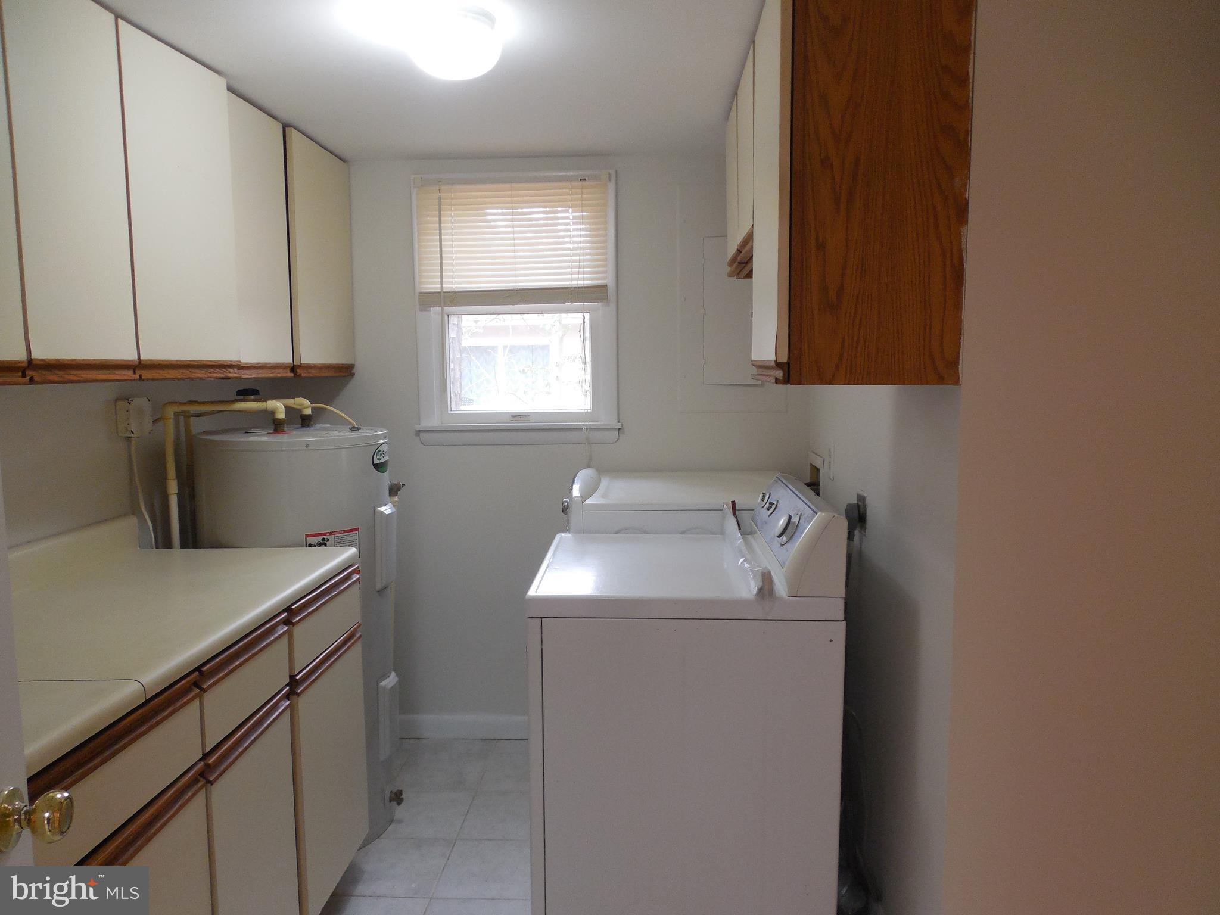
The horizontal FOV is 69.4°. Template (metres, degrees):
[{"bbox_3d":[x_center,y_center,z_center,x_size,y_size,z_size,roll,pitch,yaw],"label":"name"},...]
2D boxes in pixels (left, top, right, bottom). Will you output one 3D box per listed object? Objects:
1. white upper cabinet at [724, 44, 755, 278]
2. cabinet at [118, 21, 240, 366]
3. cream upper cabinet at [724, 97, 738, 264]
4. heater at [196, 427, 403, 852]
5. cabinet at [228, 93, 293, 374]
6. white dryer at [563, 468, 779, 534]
[{"bbox_3d":[0.510,-0.755,2.363,0.330,0.475,0.760,0,6,3],"label":"white upper cabinet"},{"bbox_3d":[-1.166,-0.566,2.055,0.355,0.743,0.399,0,6,3],"label":"cabinet"},{"bbox_3d":[0.520,-0.782,2.551,0.330,0.460,0.380,0,6,3],"label":"cream upper cabinet"},{"bbox_3d":[-0.974,0.528,2.806,0.580,1.225,0.565,-1,6,-9],"label":"heater"},{"bbox_3d":[-1.145,-0.607,2.454,0.355,0.743,0.415,0,6,3],"label":"cabinet"},{"bbox_3d":[0.243,0.605,2.918,0.695,1.030,0.700,0,6,3],"label":"white dryer"}]

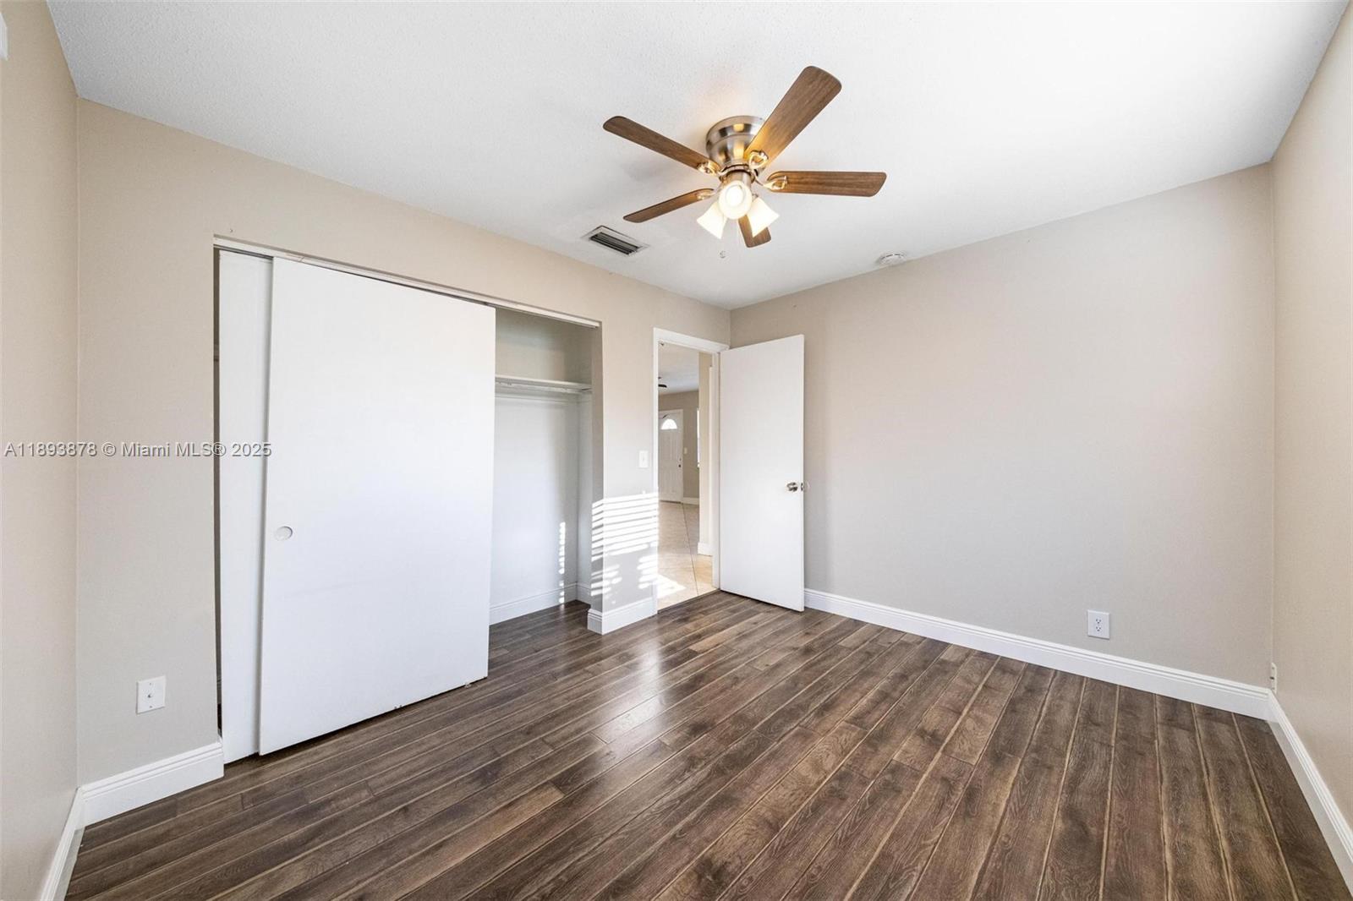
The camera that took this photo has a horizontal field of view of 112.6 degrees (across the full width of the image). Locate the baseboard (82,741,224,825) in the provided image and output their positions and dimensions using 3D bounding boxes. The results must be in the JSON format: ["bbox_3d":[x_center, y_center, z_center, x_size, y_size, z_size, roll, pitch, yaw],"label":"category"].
[{"bbox_3d":[-1.854,1.184,1.615,0.020,0.127,0.327,-1,0,45],"label":"baseboard"}]

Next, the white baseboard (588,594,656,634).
[{"bbox_3d":[-0.376,1.160,3.226,0.183,0.143,0.482,-1,0,45],"label":"white baseboard"}]

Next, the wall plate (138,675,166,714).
[{"bbox_3d":[-1.873,0.874,1.609,0.009,0.112,0.067,-1,0,45],"label":"wall plate"}]

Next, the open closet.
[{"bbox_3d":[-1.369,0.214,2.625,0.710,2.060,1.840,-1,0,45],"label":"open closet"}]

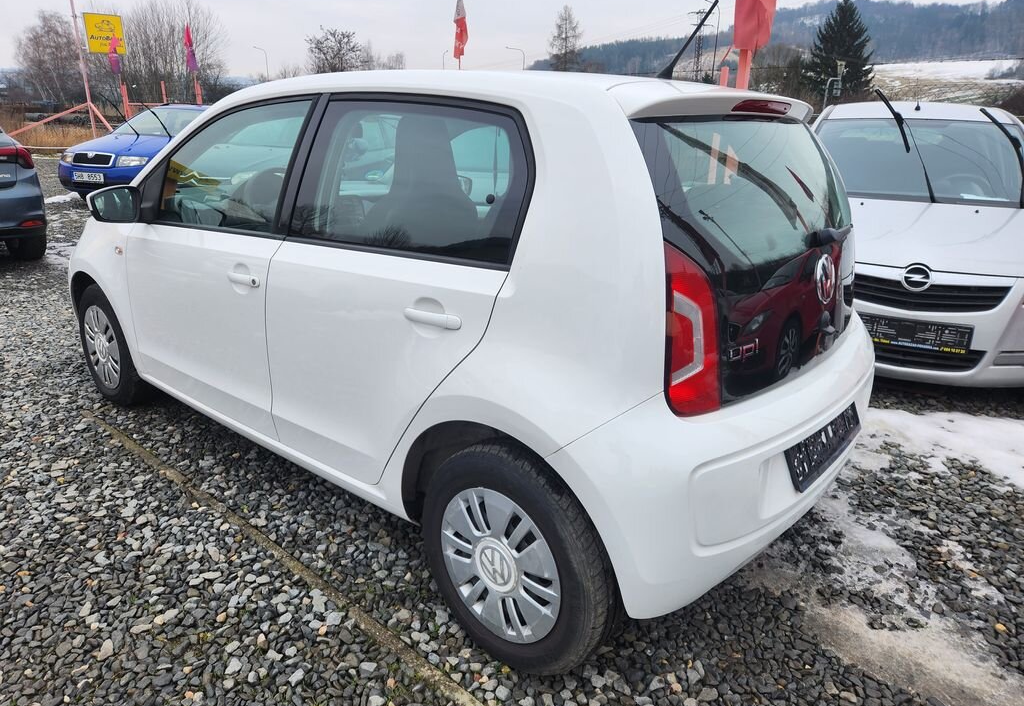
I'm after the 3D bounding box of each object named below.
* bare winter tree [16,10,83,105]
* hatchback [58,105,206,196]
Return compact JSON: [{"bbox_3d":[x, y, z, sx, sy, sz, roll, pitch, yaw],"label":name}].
[{"bbox_3d":[-32.628,-20.988,48.000,4.500,6.200,4.200,-9,21,-31],"label":"bare winter tree"},{"bbox_3d":[-4.760,-3.080,10.380,1.660,1.450,3.960,7,19,17],"label":"hatchback"}]

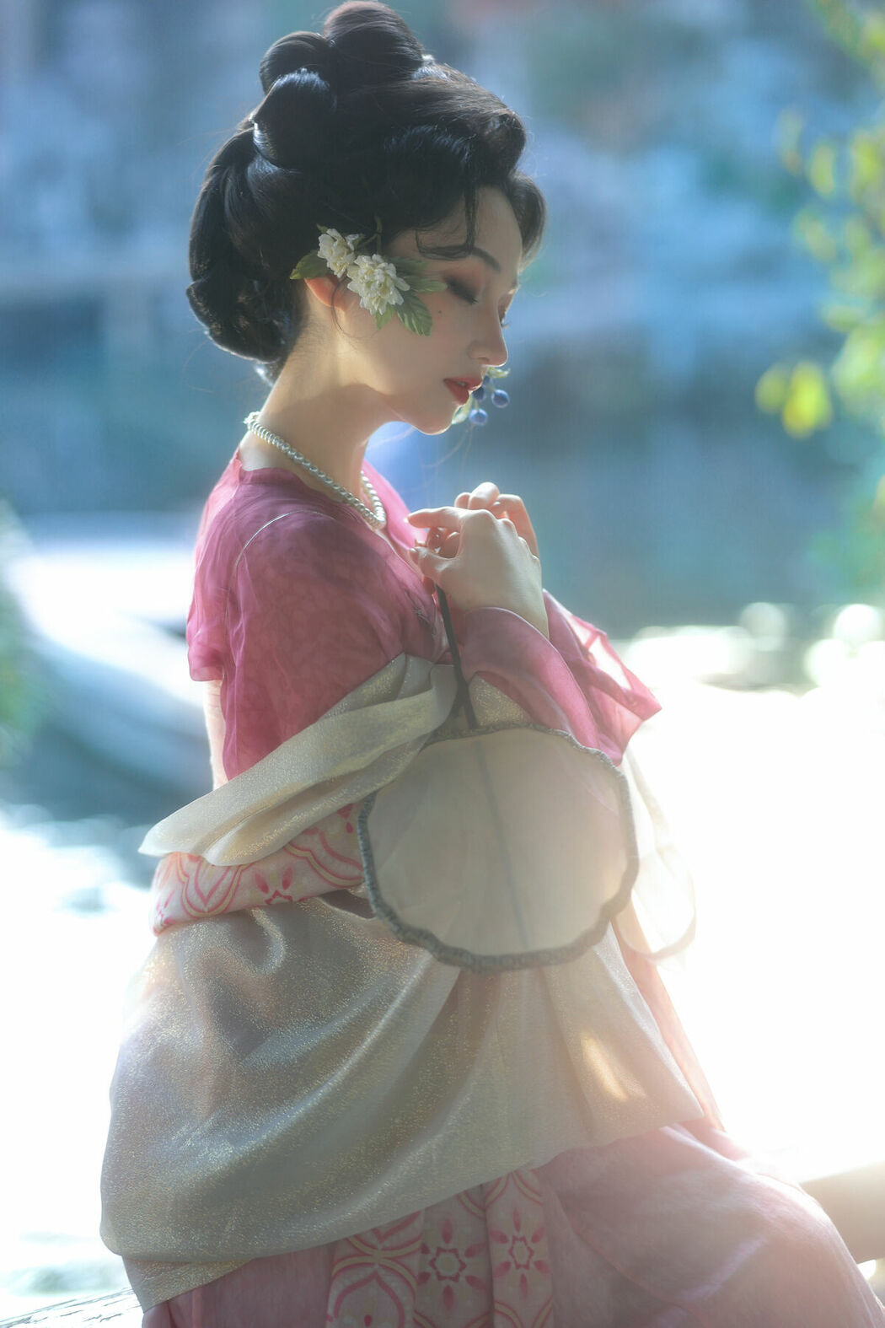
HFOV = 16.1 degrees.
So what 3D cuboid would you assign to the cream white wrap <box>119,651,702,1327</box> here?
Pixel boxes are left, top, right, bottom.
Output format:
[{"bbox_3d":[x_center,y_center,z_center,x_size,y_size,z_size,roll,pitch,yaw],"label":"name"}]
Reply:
[{"bbox_3d":[-0.032,0.230,2.330,0.390,0.465,0.420,2,6,21],"label":"cream white wrap"}]

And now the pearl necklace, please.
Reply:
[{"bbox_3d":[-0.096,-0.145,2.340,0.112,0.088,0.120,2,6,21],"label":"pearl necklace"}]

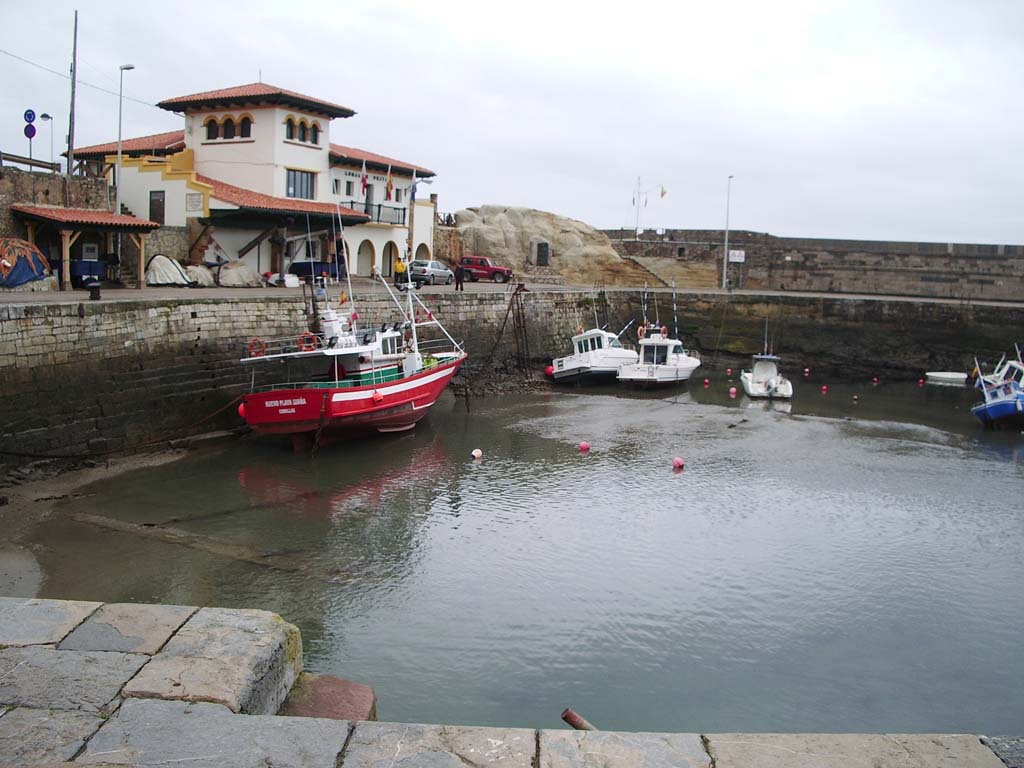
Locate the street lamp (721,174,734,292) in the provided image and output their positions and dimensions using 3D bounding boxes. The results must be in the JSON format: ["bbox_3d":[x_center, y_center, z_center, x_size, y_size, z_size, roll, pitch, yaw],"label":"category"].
[{"bbox_3d":[17.224,-12.205,83.141,0.500,9.100,0.250,4,7,25],"label":"street lamp"}]

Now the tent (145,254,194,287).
[{"bbox_3d":[-15.070,-4.994,45.559,2.000,1.400,1.800,-2,7,-30],"label":"tent"}]

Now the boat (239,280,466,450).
[{"bbox_3d":[-5.385,-1.214,43.726,4.200,6.200,12.500,-1,4,30],"label":"boat"}]

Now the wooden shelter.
[{"bbox_3d":[-17.582,-5.622,42.682,2.900,3.350,5.000,4,7,25],"label":"wooden shelter"}]

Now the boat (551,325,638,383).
[{"bbox_3d":[5.516,-1.758,60.439,2.600,2.900,6.600,-7,-1,41],"label":"boat"}]

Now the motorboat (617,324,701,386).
[{"bbox_3d":[8.909,-1.773,59.324,2.600,3.250,6.600,6,8,41],"label":"motorboat"}]

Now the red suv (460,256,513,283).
[{"bbox_3d":[-1.670,-7.772,70.578,3.900,1.850,1.700,4,7,25],"label":"red suv"}]

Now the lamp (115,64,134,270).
[{"bbox_3d":[-17.228,-9.443,45.797,0.750,9.400,0.300,4,7,25],"label":"lamp"}]

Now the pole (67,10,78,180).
[{"bbox_3d":[-19.906,-13.076,46.927,0.250,7.700,0.250,4,7,25],"label":"pole"}]

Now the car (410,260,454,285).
[{"bbox_3d":[-4.987,-6.926,64.138,1.730,1.470,4.300,3,6,20],"label":"car"}]

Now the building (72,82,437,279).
[{"bbox_3d":[-14.826,-11.433,59.157,16.500,10.700,20.500,4,7,25],"label":"building"}]

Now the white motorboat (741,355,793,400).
[{"bbox_3d":[13.957,-0.546,57.231,2.200,2.100,5.300,2,6,7],"label":"white motorboat"}]

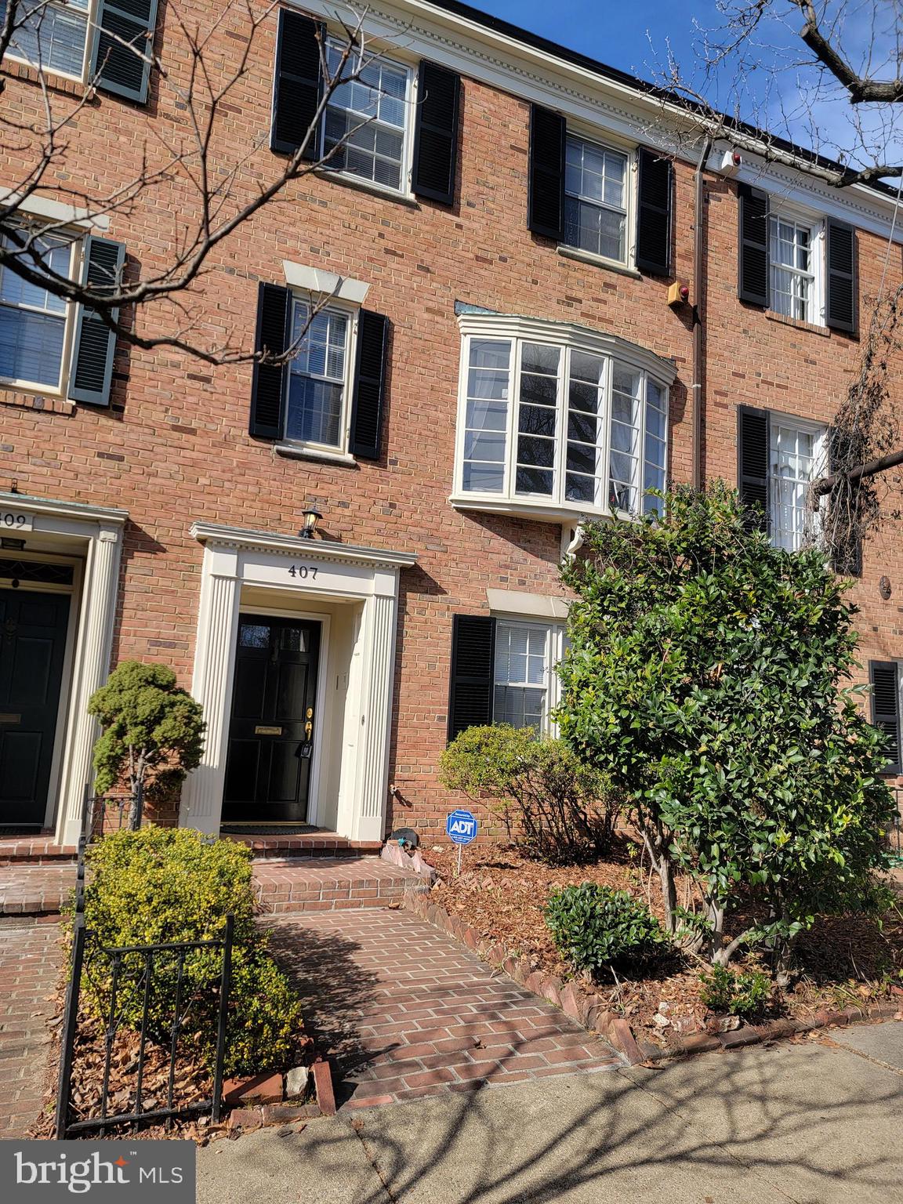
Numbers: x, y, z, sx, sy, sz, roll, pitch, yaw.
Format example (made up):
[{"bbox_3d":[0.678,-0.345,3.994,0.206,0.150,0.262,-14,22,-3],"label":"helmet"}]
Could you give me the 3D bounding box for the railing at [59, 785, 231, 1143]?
[{"bbox_3d":[-1.686,1.537,4.312,0.515,0.820,3.280,7,-9,-23],"label":"railing"}]

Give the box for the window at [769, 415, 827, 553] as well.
[{"bbox_3d":[4.069,-1.341,9.865,0.937,1.732,0.140,7,-9,-23],"label":"window"}]

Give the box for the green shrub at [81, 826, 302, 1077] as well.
[{"bbox_3d":[-1.360,1.544,4.091,0.940,0.890,1.650,7,-9,-23],"label":"green shrub"}]

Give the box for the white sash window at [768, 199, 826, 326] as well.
[{"bbox_3d":[4.212,-4.136,10.254,0.951,1.477,0.140,7,-9,-23],"label":"white sash window"}]

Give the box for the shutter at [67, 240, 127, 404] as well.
[{"bbox_3d":[-2.863,-2.279,6.740,0.310,1.401,0.050,7,-9,-23],"label":"shutter"}]

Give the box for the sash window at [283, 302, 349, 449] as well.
[{"bbox_3d":[-1.249,-2.153,7.899,0.610,1.381,0.110,7,-9,-23],"label":"sash window"}]

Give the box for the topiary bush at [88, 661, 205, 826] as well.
[{"bbox_3d":[-2.277,1.187,6.172,0.812,1.484,0.800,7,-9,-23],"label":"topiary bush"}]

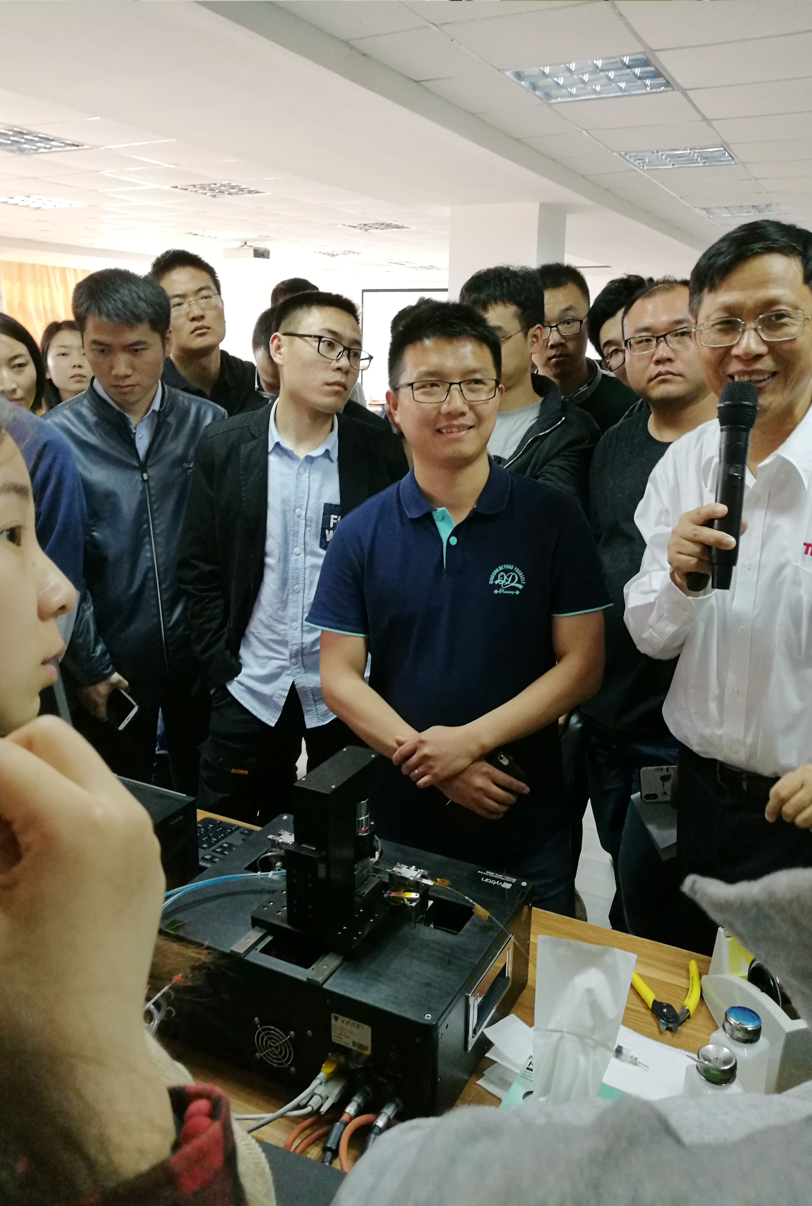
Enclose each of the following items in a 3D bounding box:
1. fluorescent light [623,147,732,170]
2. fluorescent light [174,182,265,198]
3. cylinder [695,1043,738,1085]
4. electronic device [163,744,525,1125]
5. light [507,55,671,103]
[{"bbox_3d":[1.575,-2.596,5.410,0.590,0.070,0.590,8,17,26],"label":"fluorescent light"},{"bbox_3d":[-1.354,-3.042,6.838,0.590,0.070,0.590,8,17,26],"label":"fluorescent light"},{"bbox_3d":[0.331,0.491,1.000,0.041,0.018,0.041,1,15,0],"label":"cylinder"},{"bbox_3d":[-0.080,0.367,1.209,0.408,0.349,0.292,8,17,26],"label":"electronic device"},{"bbox_3d":[0.770,-2.182,3.861,0.590,0.070,0.590,8,17,26],"label":"light"}]

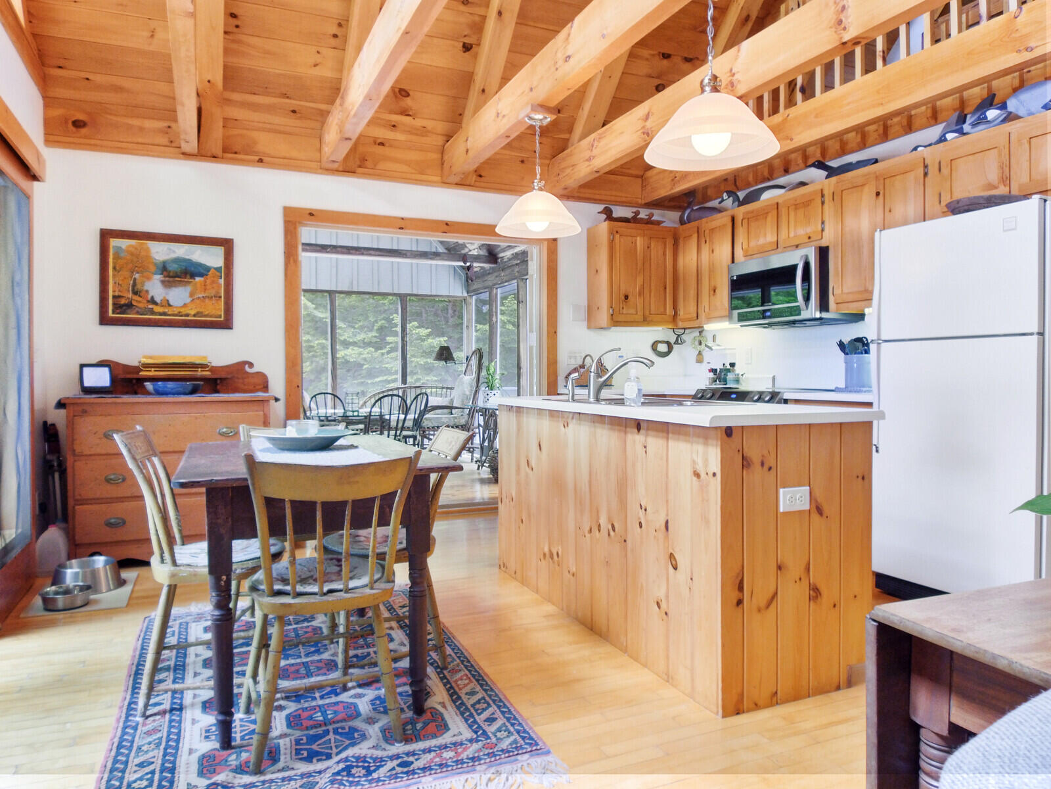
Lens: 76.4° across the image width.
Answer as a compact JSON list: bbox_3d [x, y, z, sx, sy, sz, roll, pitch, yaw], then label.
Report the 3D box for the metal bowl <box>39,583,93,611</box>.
[{"bbox_3d":[-2.086,0.919,3.033,0.200,0.068,0.200,-1,2,-25],"label":"metal bowl"}]

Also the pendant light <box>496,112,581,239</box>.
[{"bbox_3d":[0.069,-1.138,3.450,0.440,0.575,0.440,0,2,0],"label":"pendant light"}]

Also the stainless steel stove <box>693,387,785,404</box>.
[{"bbox_3d":[1.625,0.034,4.387,0.660,0.150,0.760,-1,2,-25],"label":"stainless steel stove"}]

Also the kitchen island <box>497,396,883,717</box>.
[{"bbox_3d":[0.487,0.485,2.836,0.715,0.894,1.760,-1,1,-24],"label":"kitchen island"}]

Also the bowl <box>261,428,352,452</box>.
[{"bbox_3d":[-0.775,0.162,2.365,0.345,0.066,0.345,-1,1,-24],"label":"bowl"}]

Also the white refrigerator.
[{"bbox_3d":[2.088,0.092,2.939,0.730,1.665,0.690,-1,1,-24],"label":"white refrigerator"}]

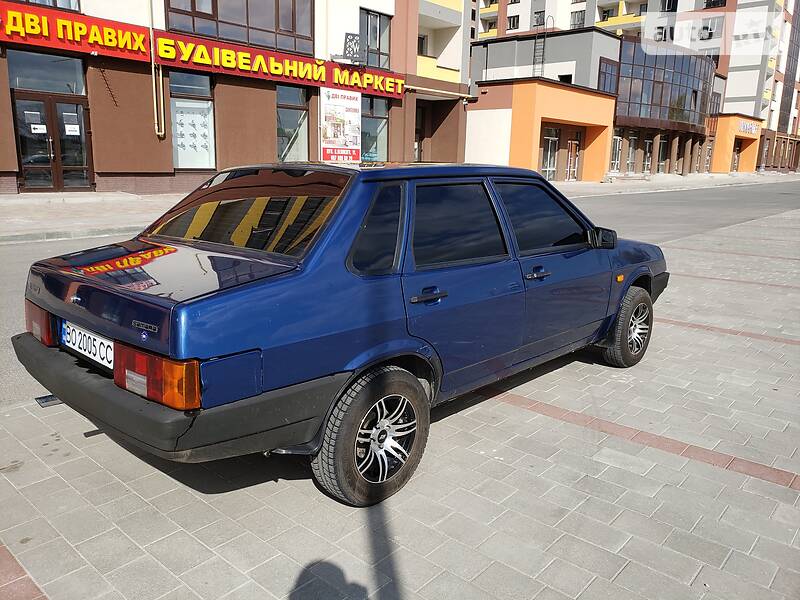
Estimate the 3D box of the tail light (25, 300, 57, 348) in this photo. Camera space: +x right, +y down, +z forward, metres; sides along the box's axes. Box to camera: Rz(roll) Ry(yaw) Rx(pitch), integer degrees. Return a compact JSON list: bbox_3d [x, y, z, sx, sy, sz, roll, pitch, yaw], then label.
[{"bbox_3d":[-1.554,0.085,2.611,0.415,0.155,0.100,10,15,42],"label":"tail light"}]

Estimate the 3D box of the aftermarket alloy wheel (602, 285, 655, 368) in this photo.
[{"bbox_3d":[1.584,0.181,4.191,0.185,0.574,0.574,10,15,42],"label":"aftermarket alloy wheel"}]

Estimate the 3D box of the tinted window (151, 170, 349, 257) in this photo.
[{"bbox_3d":[-0.695,-0.417,2.645,1.260,0.065,0.475,10,55,42],"label":"tinted window"}]

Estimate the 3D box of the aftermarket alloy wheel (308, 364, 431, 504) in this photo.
[{"bbox_3d":[-0.110,0.535,2.442,0.185,0.574,0.574,10,15,42],"label":"aftermarket alloy wheel"}]

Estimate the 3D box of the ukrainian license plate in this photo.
[{"bbox_3d":[-1.172,0.163,2.241,0.520,0.114,0.015,10,10,42],"label":"ukrainian license plate"}]

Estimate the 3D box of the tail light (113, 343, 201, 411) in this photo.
[{"bbox_3d":[-0.769,0.231,1.893,0.415,0.155,0.100,10,15,42],"label":"tail light"}]

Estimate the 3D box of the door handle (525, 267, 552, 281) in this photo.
[{"bbox_3d":[0.691,-0.126,2.991,0.042,0.036,0.226,10,15,42],"label":"door handle"}]

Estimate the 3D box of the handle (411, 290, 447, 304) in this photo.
[{"bbox_3d":[0.120,-0.008,2.393,0.042,0.036,0.226,10,15,42],"label":"handle"}]

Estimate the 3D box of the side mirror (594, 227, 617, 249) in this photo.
[{"bbox_3d":[1.127,-0.348,3.354,0.090,0.116,0.160,-8,14,-36],"label":"side mirror"}]

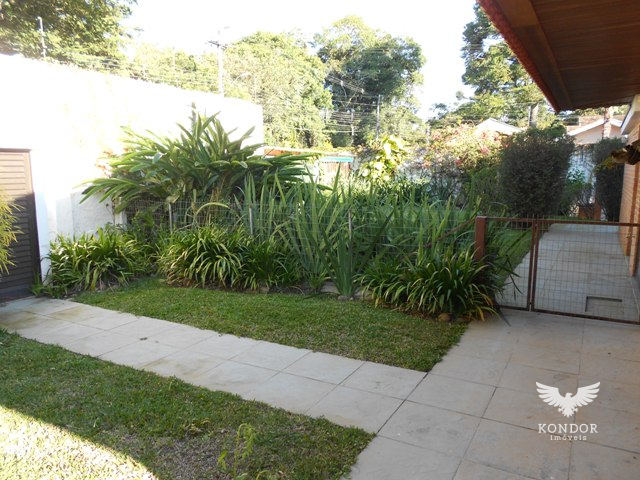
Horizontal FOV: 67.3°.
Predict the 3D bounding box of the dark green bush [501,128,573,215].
[{"bbox_3d":[6.389,-1.761,14.186,2.200,3.110,2.100,3,8,24],"label":"dark green bush"}]

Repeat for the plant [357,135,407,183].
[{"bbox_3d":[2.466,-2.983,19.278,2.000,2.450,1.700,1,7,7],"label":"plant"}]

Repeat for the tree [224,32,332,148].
[{"bbox_3d":[-2.869,-8.360,33.230,7.600,11.450,7.200,0,7,-5],"label":"tree"}]

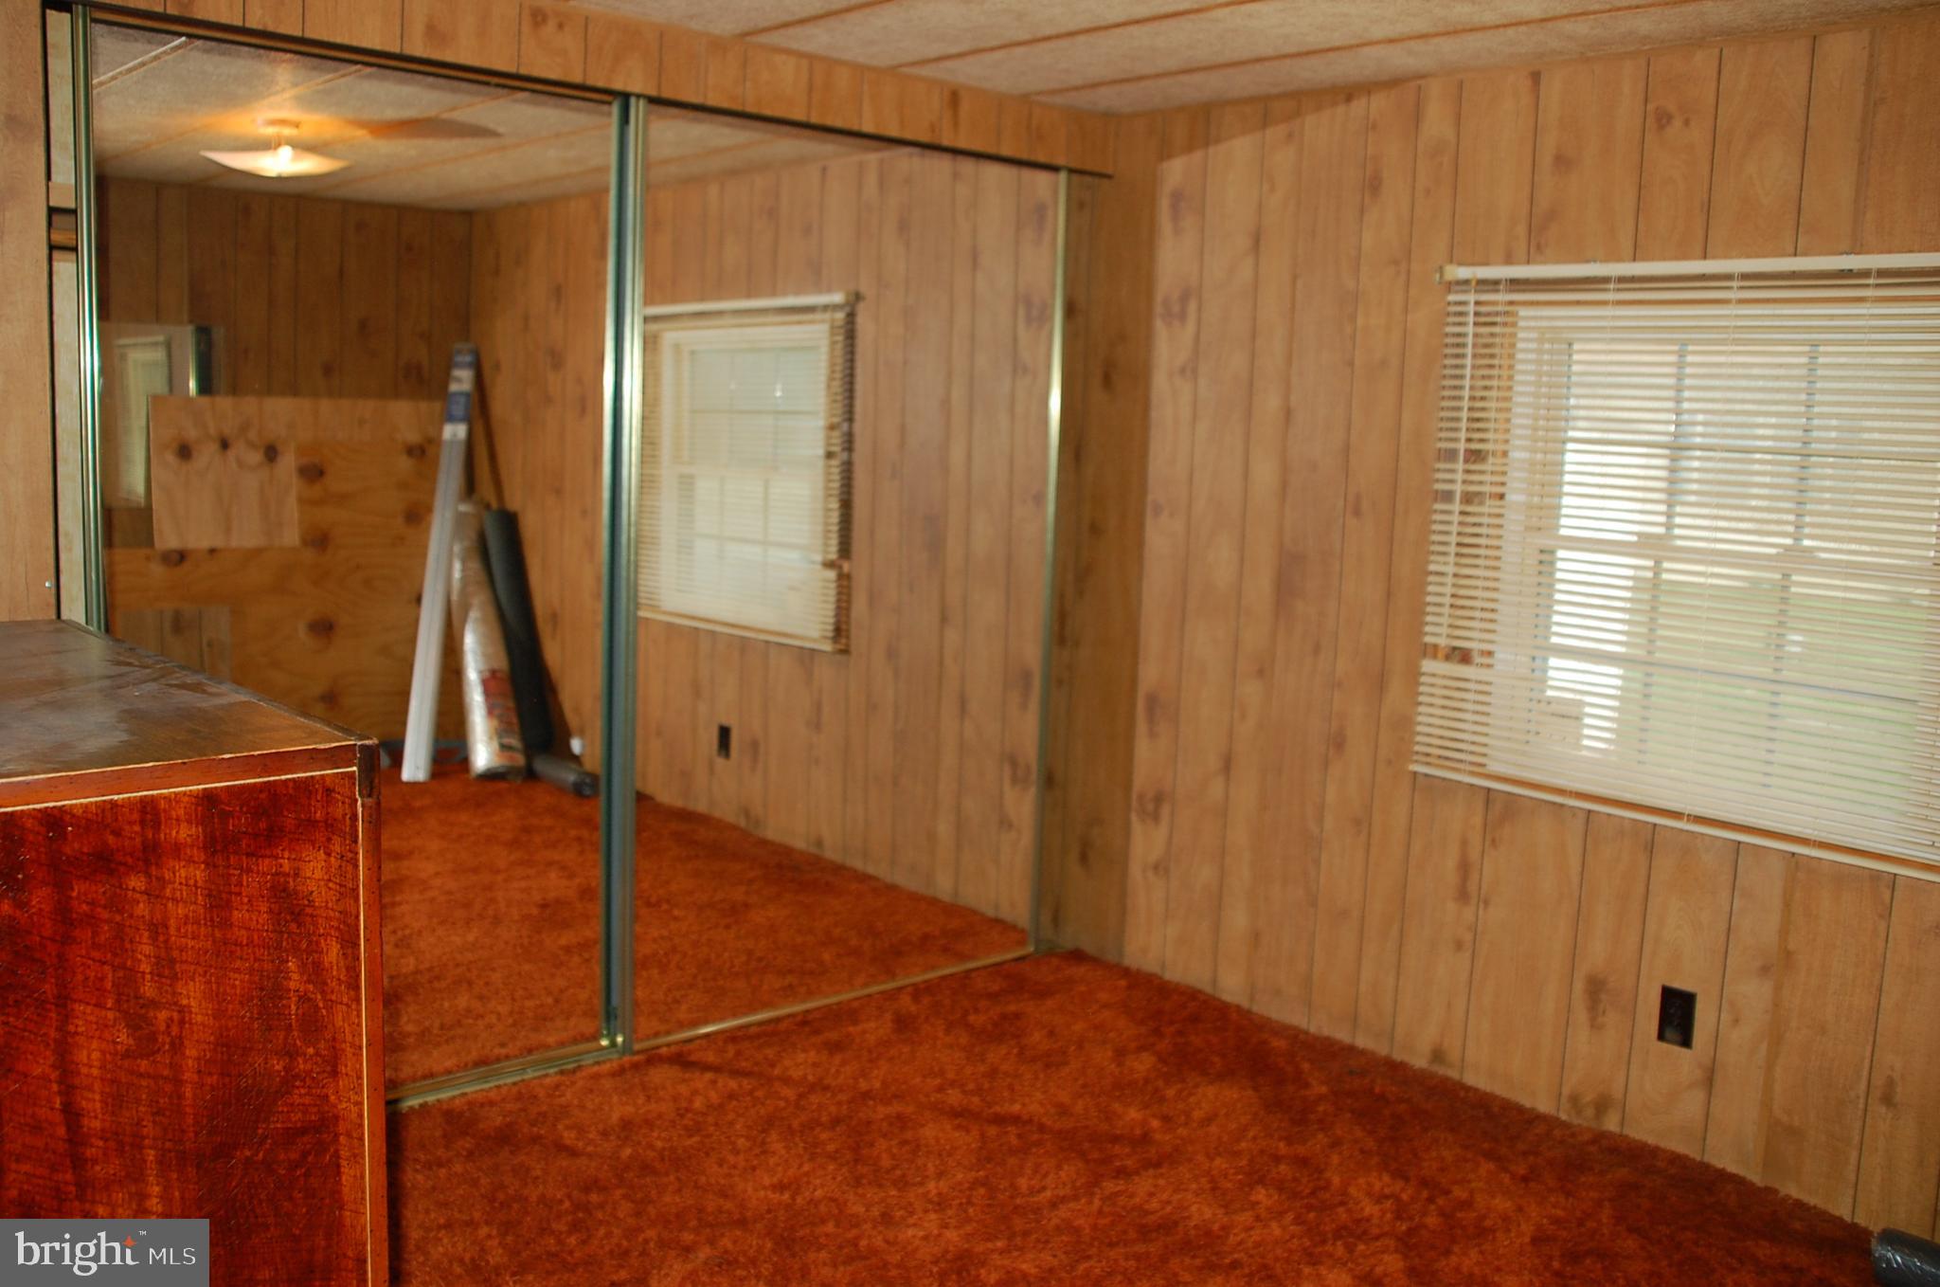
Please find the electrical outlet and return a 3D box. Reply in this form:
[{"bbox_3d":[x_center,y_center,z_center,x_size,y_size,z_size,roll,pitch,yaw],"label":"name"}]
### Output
[{"bbox_3d":[1.395,0.737,3.286,0.010,0.115,0.070,-5,11,-42],"label":"electrical outlet"}]

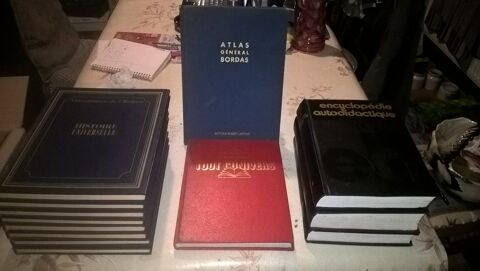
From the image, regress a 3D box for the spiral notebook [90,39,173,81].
[{"bbox_3d":[-0.338,-0.240,1.204,0.209,0.020,0.150,14,44,12],"label":"spiral notebook"}]

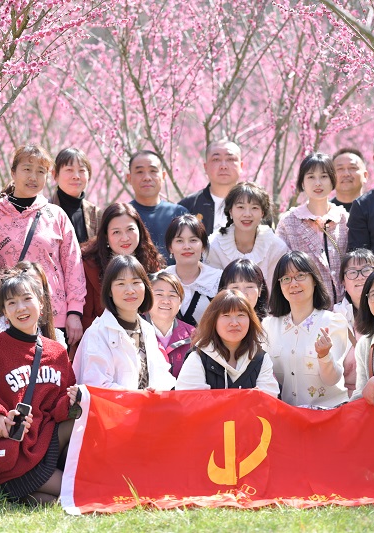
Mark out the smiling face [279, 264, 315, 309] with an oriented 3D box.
[{"bbox_3d":[0.491,0.089,8.400,0.155,0.205,0.140,-8,-3,8],"label":"smiling face"}]

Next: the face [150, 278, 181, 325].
[{"bbox_3d":[-0.097,0.153,8.500,0.150,0.205,0.155,3,0,3],"label":"face"}]

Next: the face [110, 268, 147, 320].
[{"bbox_3d":[-0.251,0.116,8.100,0.160,0.220,0.150,0,-3,-3],"label":"face"}]

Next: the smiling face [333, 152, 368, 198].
[{"bbox_3d":[0.866,-0.487,10.000,0.175,0.225,0.160,-1,-3,11],"label":"smiling face"}]

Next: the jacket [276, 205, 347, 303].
[{"bbox_3d":[0.601,-0.029,9.050,0.410,0.560,0.270,0,-3,-11],"label":"jacket"}]

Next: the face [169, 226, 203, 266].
[{"bbox_3d":[-0.002,-0.095,9.000,0.160,0.205,0.170,0,-1,-3],"label":"face"}]

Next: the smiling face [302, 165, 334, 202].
[{"bbox_3d":[0.629,-0.405,9.100,0.155,0.190,0.150,0,0,0],"label":"smiling face"}]

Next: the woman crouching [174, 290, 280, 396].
[{"bbox_3d":[0.171,0.526,7.950,0.470,0.870,0.580,0,-3,0],"label":"woman crouching"}]

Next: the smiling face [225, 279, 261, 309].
[{"bbox_3d":[0.260,0.140,8.550,0.155,0.200,0.140,0,-3,-5],"label":"smiling face"}]

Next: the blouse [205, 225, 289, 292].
[{"bbox_3d":[0.285,0.000,8.900,0.440,0.450,0.300,0,0,5],"label":"blouse"}]

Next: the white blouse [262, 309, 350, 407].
[{"bbox_3d":[0.521,0.400,8.300,0.410,0.460,0.270,0,0,0],"label":"white blouse"}]

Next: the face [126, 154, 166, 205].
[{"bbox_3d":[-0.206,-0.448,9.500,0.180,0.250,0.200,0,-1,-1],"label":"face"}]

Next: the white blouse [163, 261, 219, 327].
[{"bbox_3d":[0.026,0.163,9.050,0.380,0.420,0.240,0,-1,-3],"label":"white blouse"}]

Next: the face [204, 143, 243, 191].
[{"bbox_3d":[0.186,-0.506,9.650,0.185,0.235,0.170,0,-3,0],"label":"face"}]

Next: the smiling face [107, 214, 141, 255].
[{"bbox_3d":[-0.293,-0.150,8.850,0.160,0.205,0.170,0,-1,-7],"label":"smiling face"}]

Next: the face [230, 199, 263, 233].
[{"bbox_3d":[0.276,-0.241,8.750,0.160,0.185,0.150,0,0,2],"label":"face"}]

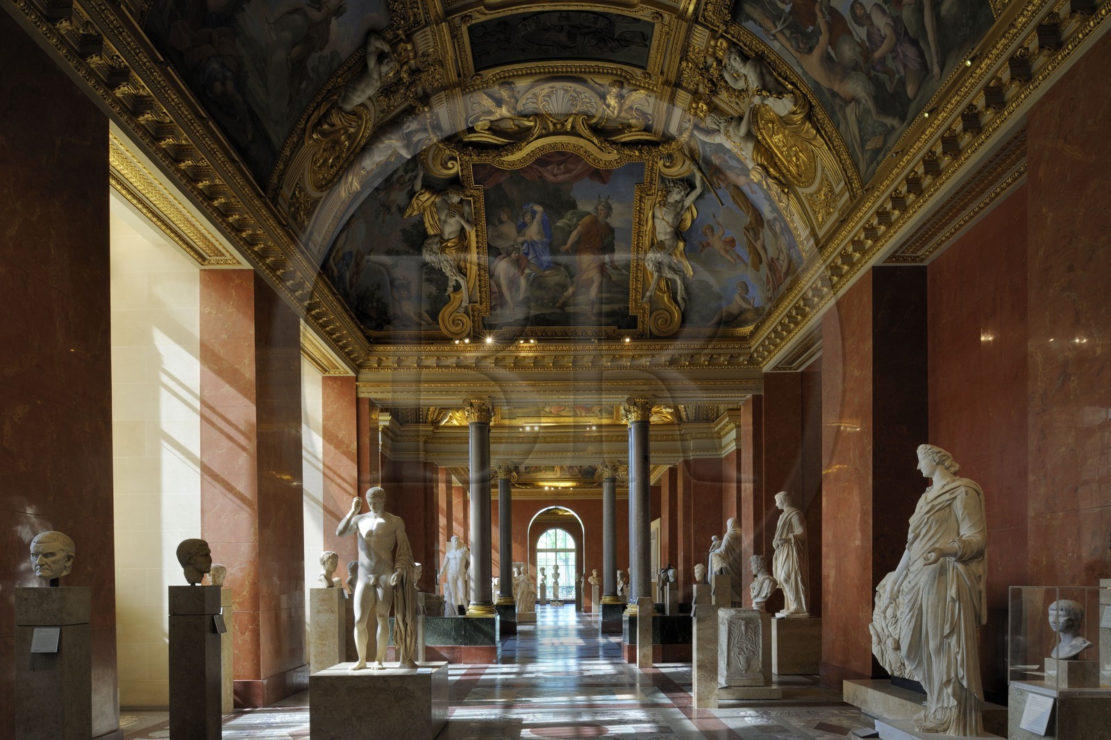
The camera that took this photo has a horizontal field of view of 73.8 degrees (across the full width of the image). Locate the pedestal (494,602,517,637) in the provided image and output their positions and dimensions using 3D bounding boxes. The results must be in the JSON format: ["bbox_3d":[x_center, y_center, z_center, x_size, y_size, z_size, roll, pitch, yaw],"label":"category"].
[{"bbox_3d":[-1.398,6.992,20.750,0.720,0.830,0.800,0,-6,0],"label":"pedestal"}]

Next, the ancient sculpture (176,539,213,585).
[{"bbox_3d":[-2.637,1.399,5.400,0.260,0.320,0.220,1,-9,-9],"label":"ancient sculpture"}]

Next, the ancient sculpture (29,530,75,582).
[{"bbox_3d":[-3.094,1.146,4.550,0.210,0.300,0.250,0,-7,2],"label":"ancient sculpture"}]

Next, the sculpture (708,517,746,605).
[{"bbox_3d":[3.886,4.307,16.700,0.800,1.950,0.750,-1,-9,9],"label":"sculpture"}]

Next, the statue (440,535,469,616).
[{"bbox_3d":[-2.188,4.548,16.300,0.740,1.970,0.500,0,-9,-3],"label":"statue"}]

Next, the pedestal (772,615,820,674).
[{"bbox_3d":[3.918,4.445,12.000,0.780,0.870,0.700,0,-9,0],"label":"pedestal"}]

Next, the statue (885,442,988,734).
[{"bbox_3d":[3.180,1.834,6.200,0.580,2.350,0.680,2,-7,-17],"label":"statue"}]

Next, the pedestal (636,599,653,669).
[{"bbox_3d":[1.527,4.493,12.650,0.240,1.200,0.250,0,-9,0],"label":"pedestal"}]

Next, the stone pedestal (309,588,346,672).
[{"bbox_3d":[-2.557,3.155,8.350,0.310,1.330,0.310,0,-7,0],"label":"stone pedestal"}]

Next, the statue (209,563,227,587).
[{"bbox_3d":[-3.886,2.362,8.500,0.220,0.270,0.190,6,-10,-34],"label":"statue"}]

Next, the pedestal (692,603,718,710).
[{"bbox_3d":[1.737,3.310,8.560,0.250,1.185,0.255,0,-7,0],"label":"pedestal"}]

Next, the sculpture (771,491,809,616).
[{"bbox_3d":[3.868,3.024,12.200,0.620,2.050,0.720,2,-6,-15],"label":"sculpture"}]

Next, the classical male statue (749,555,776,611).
[{"bbox_3d":[2.802,2.884,10.000,0.300,0.740,0.430,2,-9,-14],"label":"classical male statue"}]

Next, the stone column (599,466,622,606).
[{"bbox_3d":[1.558,4.638,21.100,0.660,4.040,0.660,0,-9,0],"label":"stone column"}]

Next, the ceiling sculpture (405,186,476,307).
[{"bbox_3d":[-2.019,-2.148,13.000,1.250,2.150,0.650,1,-6,-6],"label":"ceiling sculpture"}]

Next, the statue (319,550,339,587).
[{"bbox_3d":[-2.601,2.292,8.500,0.240,0.410,0.300,-3,-9,15],"label":"statue"}]

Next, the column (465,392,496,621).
[{"bbox_3d":[-1.379,2.534,13.600,0.570,4.000,0.570,0,-6,0],"label":"column"}]

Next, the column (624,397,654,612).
[{"bbox_3d":[1.544,2.528,13.650,0.570,4.000,0.570,0,-6,0],"label":"column"}]

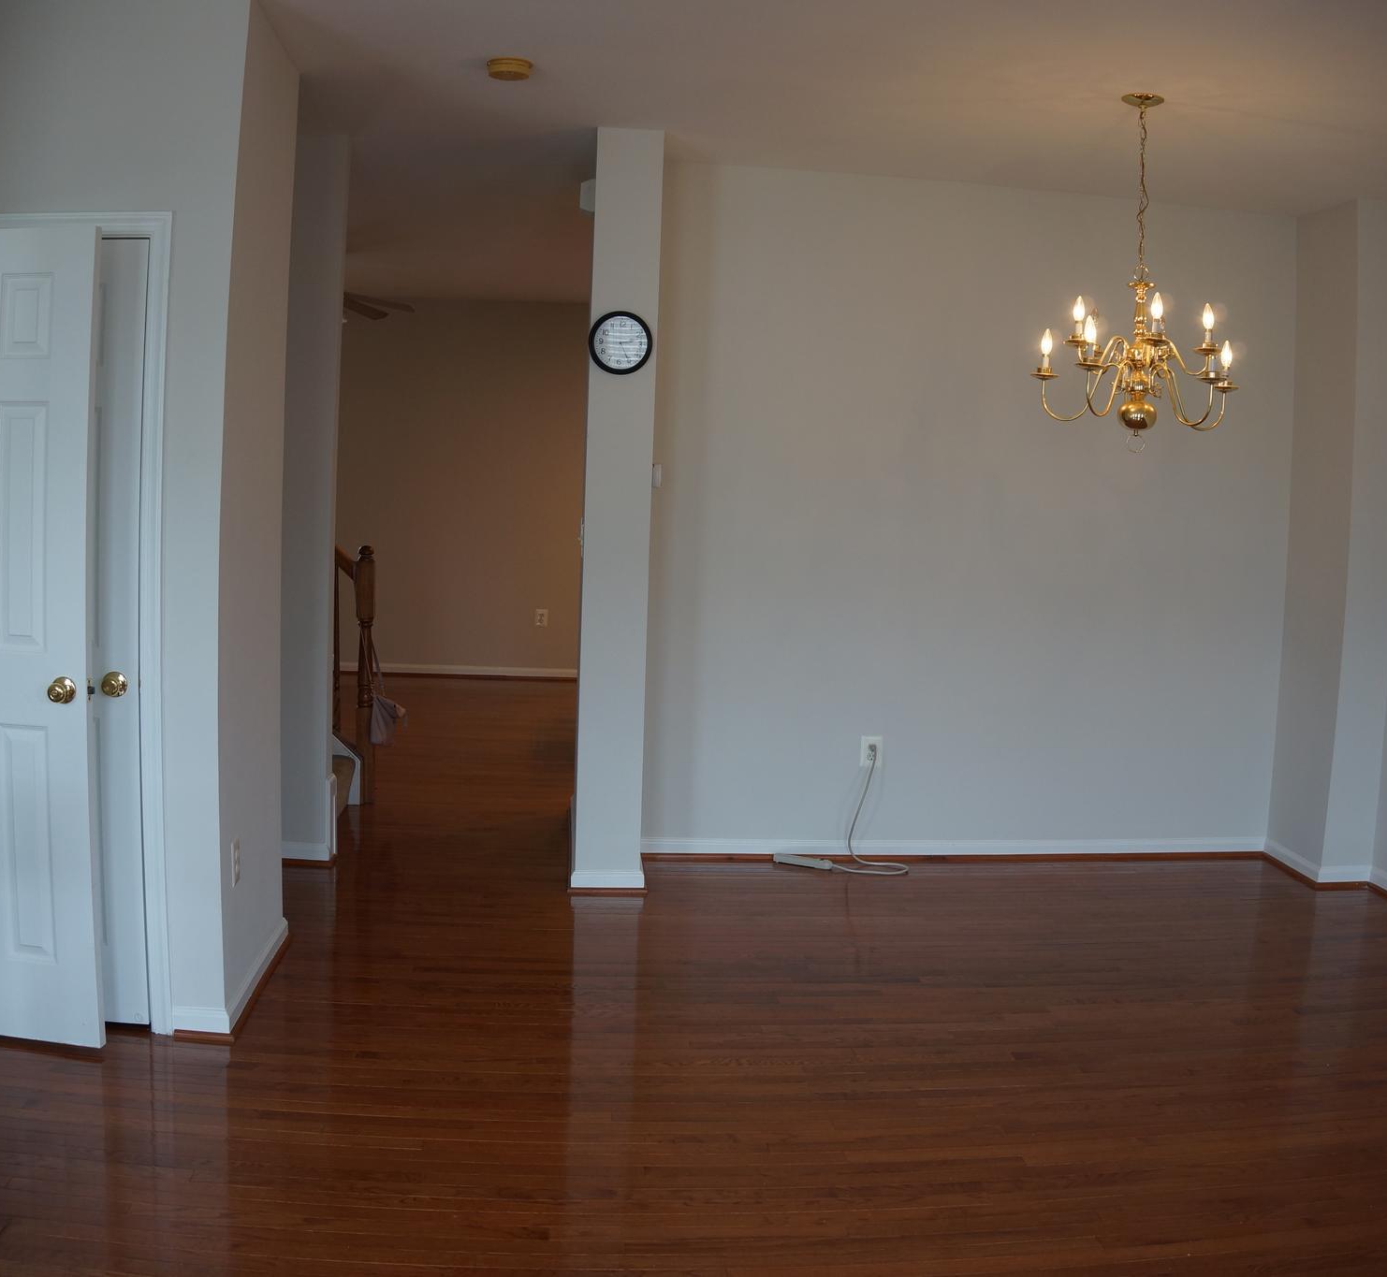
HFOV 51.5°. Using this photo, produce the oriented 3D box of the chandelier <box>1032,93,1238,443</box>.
[{"bbox_3d":[1.359,-1.128,4.400,0.630,1.070,0.630,1,5,-7],"label":"chandelier"}]

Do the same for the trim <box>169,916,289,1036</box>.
[{"bbox_3d":[-1.297,0.945,4.085,0.155,0.083,0.890,1,5,-7],"label":"trim"}]

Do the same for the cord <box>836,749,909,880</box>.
[{"bbox_3d":[0.700,0.678,5.724,0.295,0.480,0.190,1,5,-7],"label":"cord"}]

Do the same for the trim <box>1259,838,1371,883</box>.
[{"bbox_3d":[2.555,0.923,5.886,0.260,0.085,0.490,1,5,-7],"label":"trim"}]

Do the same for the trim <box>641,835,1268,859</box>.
[{"bbox_3d":[1.112,0.872,5.899,2.655,0.082,0.030,1,5,-7],"label":"trim"}]

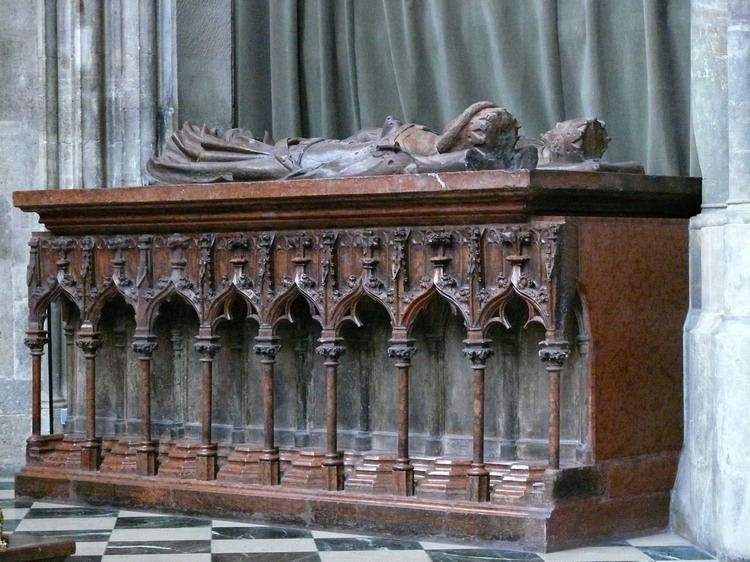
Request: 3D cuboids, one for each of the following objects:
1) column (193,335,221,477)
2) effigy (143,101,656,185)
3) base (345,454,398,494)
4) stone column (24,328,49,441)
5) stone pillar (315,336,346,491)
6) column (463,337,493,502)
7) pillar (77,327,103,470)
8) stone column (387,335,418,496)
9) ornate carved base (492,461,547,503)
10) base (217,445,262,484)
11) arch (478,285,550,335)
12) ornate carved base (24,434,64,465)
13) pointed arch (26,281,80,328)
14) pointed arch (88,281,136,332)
[{"bbox_3d":[-0.731,0.547,9.581,0.111,0.633,0.111,0,0,0],"label":"column"},{"bbox_3d":[0.007,-0.569,9.627,2.239,0.289,0.925,0,1,40],"label":"effigy"},{"bbox_3d":[0.009,0.794,9.026,0.229,0.152,0.141,0,1,40],"label":"base"},{"bbox_3d":[-1.568,0.483,10.148,0.102,0.508,0.102,0,0,0],"label":"stone column"},{"bbox_3d":[-0.175,0.542,8.950,0.102,0.630,0.102,0,0,41],"label":"stone pillar"},{"bbox_3d":[0.409,0.546,8.638,0.111,0.633,0.111,0,0,0],"label":"column"},{"bbox_3d":[-1.283,0.543,9.904,0.102,0.630,0.102,0,0,41],"label":"pillar"},{"bbox_3d":[0.116,0.541,8.699,0.102,0.630,0.102,0,0,41],"label":"stone column"},{"bbox_3d":[0.601,0.848,9.152,0.256,0.172,0.132,0,1,40],"label":"ornate carved base"},{"bbox_3d":[-0.567,0.783,9.321,0.288,0.152,0.148,0,0,41],"label":"base"},{"bbox_3d":[0.535,0.106,8.328,0.332,0.200,0.084,0,0,41],"label":"arch"},{"bbox_3d":[-1.560,0.782,10.305,0.155,0.137,0.141,0,1,40],"label":"ornate carved base"},{"bbox_3d":[-1.581,0.112,10.948,0.352,0.235,0.092,0,1,40],"label":"pointed arch"},{"bbox_3d":[-1.269,0.124,10.686,0.352,0.247,0.092,0,1,40],"label":"pointed arch"}]

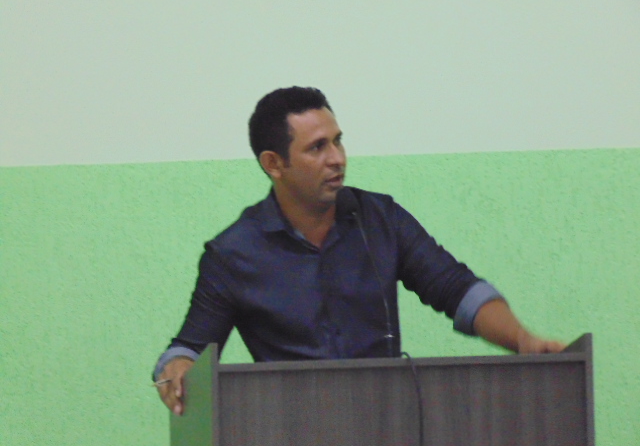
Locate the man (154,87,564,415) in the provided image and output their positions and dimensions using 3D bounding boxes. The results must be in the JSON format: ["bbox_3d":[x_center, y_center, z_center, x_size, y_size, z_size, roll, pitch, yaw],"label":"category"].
[{"bbox_3d":[0.092,0.555,9.100,0.870,1.690,0.460,-1,1,-13],"label":"man"}]

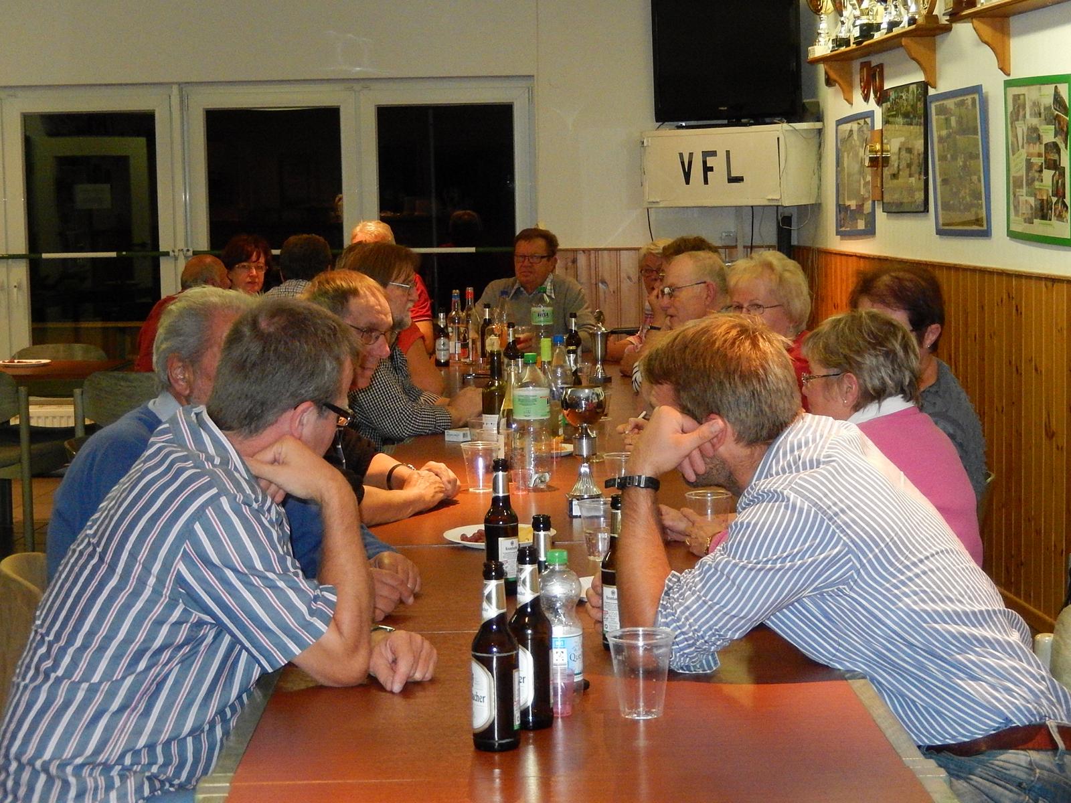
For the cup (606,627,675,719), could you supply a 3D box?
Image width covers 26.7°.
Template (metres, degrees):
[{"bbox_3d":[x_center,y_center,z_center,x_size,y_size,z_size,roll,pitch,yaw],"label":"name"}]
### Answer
[{"bbox_3d":[0.141,0.365,3.018,0.091,0.110,0.091,-1,5,0],"label":"cup"}]

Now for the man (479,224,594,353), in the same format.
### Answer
[{"bbox_3d":[-0.001,-0.061,9.482,0.540,1.320,0.560,0,5,3],"label":"man"}]

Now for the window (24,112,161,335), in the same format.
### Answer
[{"bbox_3d":[-2.368,-0.878,12.115,0.709,1.344,0.060,-1,5,-1],"label":"window"}]

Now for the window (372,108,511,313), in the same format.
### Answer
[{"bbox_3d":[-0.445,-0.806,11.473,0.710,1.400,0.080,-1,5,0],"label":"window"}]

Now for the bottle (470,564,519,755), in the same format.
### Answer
[{"bbox_3d":[-0.052,0.325,2.883,0.061,0.237,0.061,-1,5,0],"label":"bottle"}]

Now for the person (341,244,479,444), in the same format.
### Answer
[{"bbox_3d":[-0.457,0.211,6.494,0.640,1.320,0.520,0,5,3],"label":"person"}]

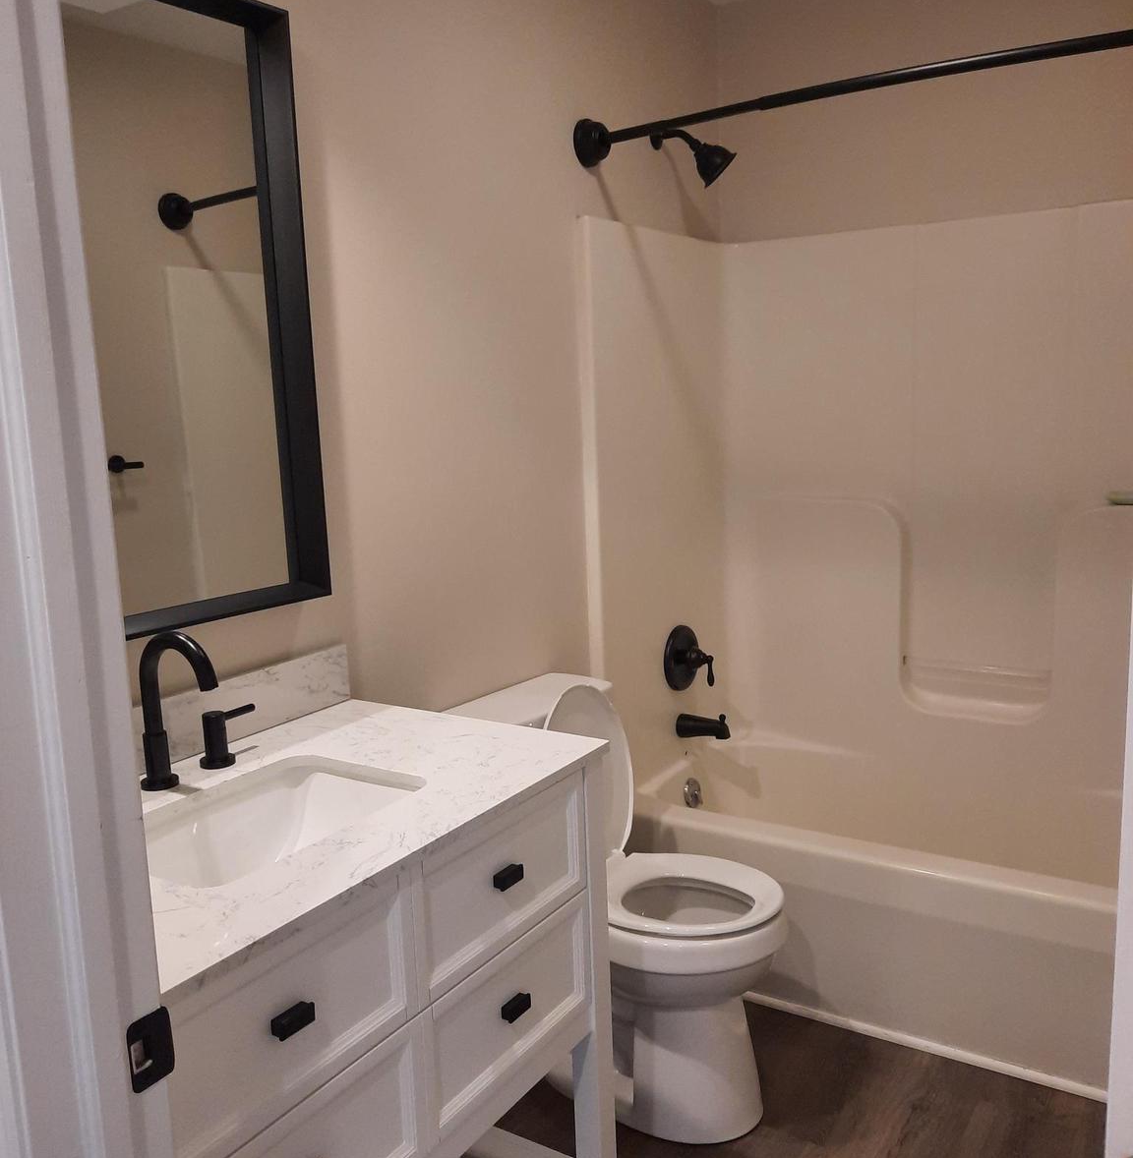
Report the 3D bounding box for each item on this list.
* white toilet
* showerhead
[{"bbox_3d":[0.136,0.649,2.246,0.660,0.800,0.430,4,12,33],"label":"white toilet"},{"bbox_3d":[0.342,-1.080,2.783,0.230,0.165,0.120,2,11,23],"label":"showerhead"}]

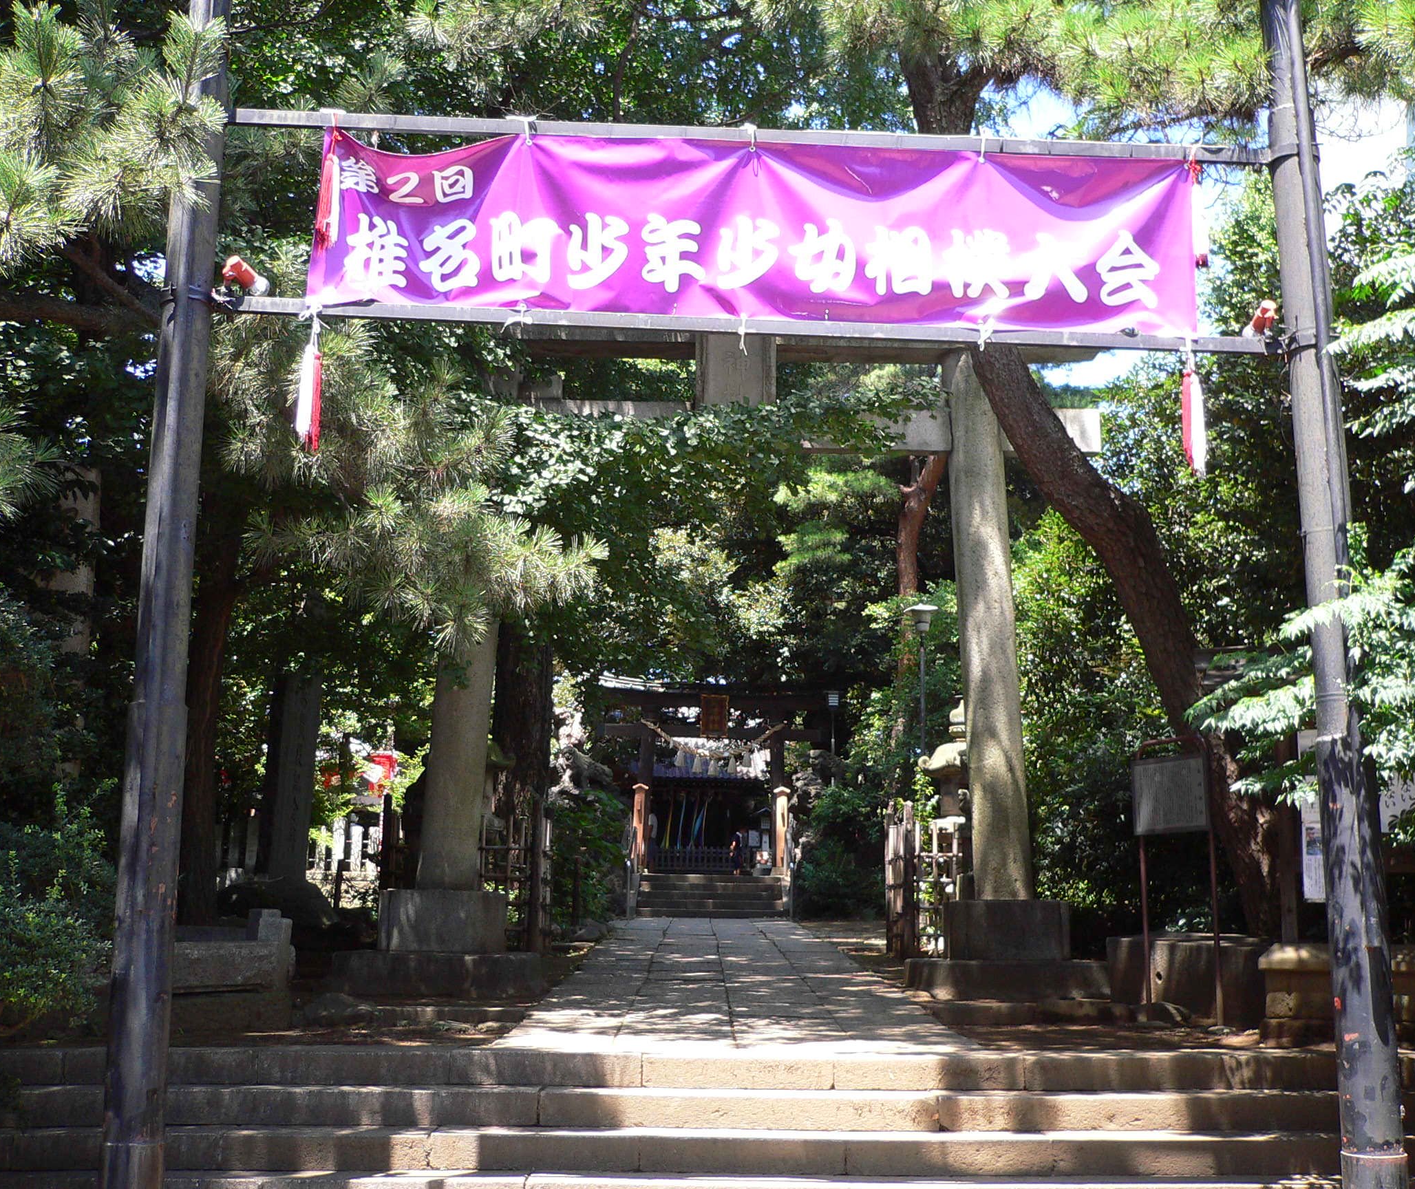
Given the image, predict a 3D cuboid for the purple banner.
[{"bbox_3d":[0.177,-1.382,6.114,3.381,0.750,0.080,2,-12,0],"label":"purple banner"}]

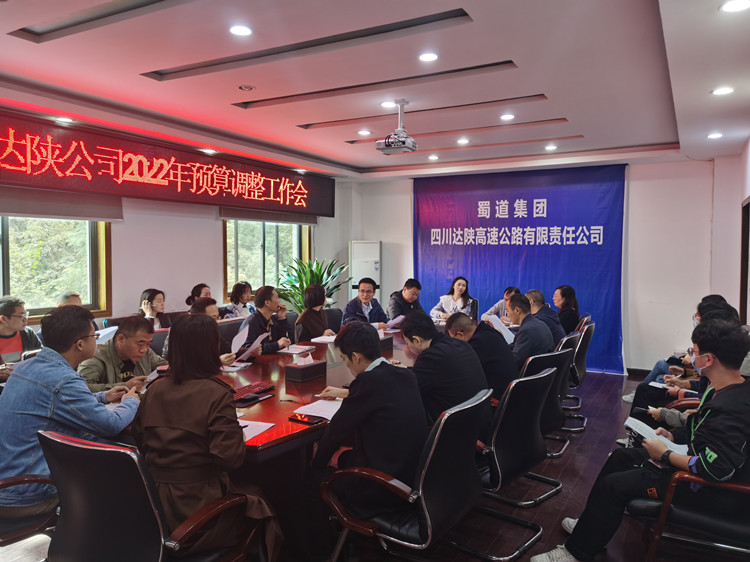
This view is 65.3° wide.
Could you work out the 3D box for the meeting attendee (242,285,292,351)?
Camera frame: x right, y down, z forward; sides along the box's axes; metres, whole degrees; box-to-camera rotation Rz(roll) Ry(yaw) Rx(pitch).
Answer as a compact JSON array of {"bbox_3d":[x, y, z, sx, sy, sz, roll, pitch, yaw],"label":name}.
[{"bbox_3d":[-0.966,0.693,5.207,0.780,1.270,0.520,2,3,29],"label":"meeting attendee"}]

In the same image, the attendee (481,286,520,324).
[{"bbox_3d":[1.635,0.648,7.350,0.550,1.190,0.750,2,3,29],"label":"attendee"}]

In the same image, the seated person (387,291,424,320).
[{"bbox_3d":[0.360,0.652,6.500,0.750,1.240,0.520,2,3,35],"label":"seated person"}]

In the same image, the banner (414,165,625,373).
[{"bbox_3d":[1.942,-0.184,8.447,3.080,2.755,0.040,2,3,29],"label":"banner"}]

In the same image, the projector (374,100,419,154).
[{"bbox_3d":[0.182,-1.272,4.830,0.300,0.450,0.260,1,3,29],"label":"projector"}]

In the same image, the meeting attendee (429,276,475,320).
[{"bbox_3d":[1.090,0.589,7.704,0.520,1.270,0.750,2,3,29],"label":"meeting attendee"}]

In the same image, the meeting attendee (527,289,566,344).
[{"bbox_3d":[1.500,0.695,5.580,0.780,1.230,0.500,1,3,25],"label":"meeting attendee"}]

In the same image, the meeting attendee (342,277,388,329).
[{"bbox_3d":[-0.062,0.618,6.831,0.550,1.280,0.780,-1,3,-31],"label":"meeting attendee"}]

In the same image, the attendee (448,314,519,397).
[{"bbox_3d":[0.620,0.797,4.089,0.850,1.180,0.550,2,3,29],"label":"attendee"}]

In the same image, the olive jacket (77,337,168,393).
[{"bbox_3d":[-1.659,0.648,3.816,0.580,0.540,0.520,-2,3,-41],"label":"olive jacket"}]

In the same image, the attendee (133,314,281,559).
[{"bbox_3d":[-0.654,0.799,2.472,0.520,1.310,0.800,2,3,29],"label":"attendee"}]

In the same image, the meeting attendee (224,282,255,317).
[{"bbox_3d":[-1.515,0.633,6.888,0.750,1.230,0.480,2,3,34],"label":"meeting attendee"}]

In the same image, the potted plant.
[{"bbox_3d":[-0.720,0.485,6.900,0.900,1.540,0.900,1,3,29],"label":"potted plant"}]

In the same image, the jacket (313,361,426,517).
[{"bbox_3d":[-0.012,0.726,2.680,0.530,0.630,0.480,2,3,33],"label":"jacket"}]

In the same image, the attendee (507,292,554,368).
[{"bbox_3d":[1.118,0.726,4.932,0.800,1.250,0.520,2,3,29],"label":"attendee"}]

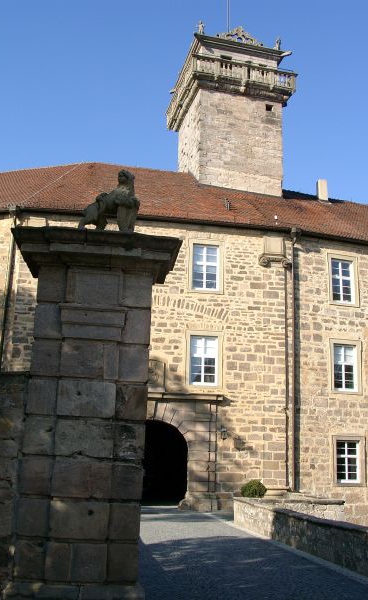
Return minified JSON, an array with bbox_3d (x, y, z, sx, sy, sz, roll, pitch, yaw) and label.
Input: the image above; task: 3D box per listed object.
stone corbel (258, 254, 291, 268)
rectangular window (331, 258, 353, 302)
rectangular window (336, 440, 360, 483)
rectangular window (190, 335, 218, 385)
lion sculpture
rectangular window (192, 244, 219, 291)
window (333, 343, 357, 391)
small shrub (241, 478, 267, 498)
[{"bbox_3d":[3.450,-1.455,22.306,1.120,0.400,0.380,4,-15,-7],"label":"stone corbel"},{"bbox_3d":[6.218,-0.691,23.143,0.995,1.734,0.180,6,-16,-16],"label":"rectangular window"},{"bbox_3d":[5.926,5.877,21.369,0.959,1.504,0.180,6,-16,-16],"label":"rectangular window"},{"bbox_3d":[0.708,2.213,21.247,1.019,1.799,0.180,4,-15,-7],"label":"rectangular window"},{"bbox_3d":[-0.918,-1.197,7.247,0.700,0.700,0.350,-6,-17,27],"label":"lion sculpture"},{"bbox_3d":[0.818,-1.194,22.157,1.016,1.790,0.180,4,-15,-7],"label":"rectangular window"},{"bbox_3d":[6.083,2.582,22.262,1.001,1.757,0.180,6,-16,-16],"label":"window"},{"bbox_3d":[1.865,5.039,15.753,0.690,0.500,0.680,4,-15,-7],"label":"small shrub"}]

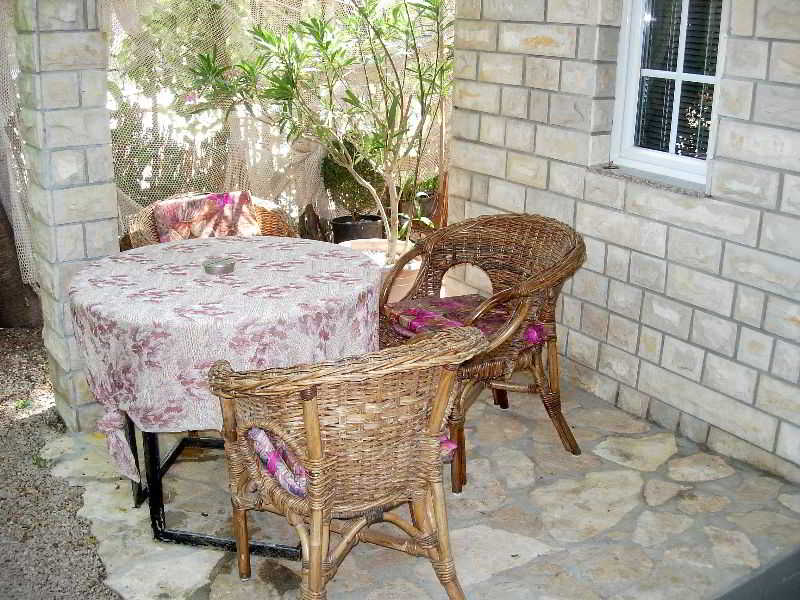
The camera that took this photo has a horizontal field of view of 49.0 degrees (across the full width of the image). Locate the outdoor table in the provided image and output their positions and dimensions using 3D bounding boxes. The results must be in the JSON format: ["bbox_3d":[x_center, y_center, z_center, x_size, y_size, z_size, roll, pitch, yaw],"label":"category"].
[{"bbox_3d":[-0.545,0.262,2.878,0.950,0.738,0.950,1,18,0],"label":"outdoor table"}]

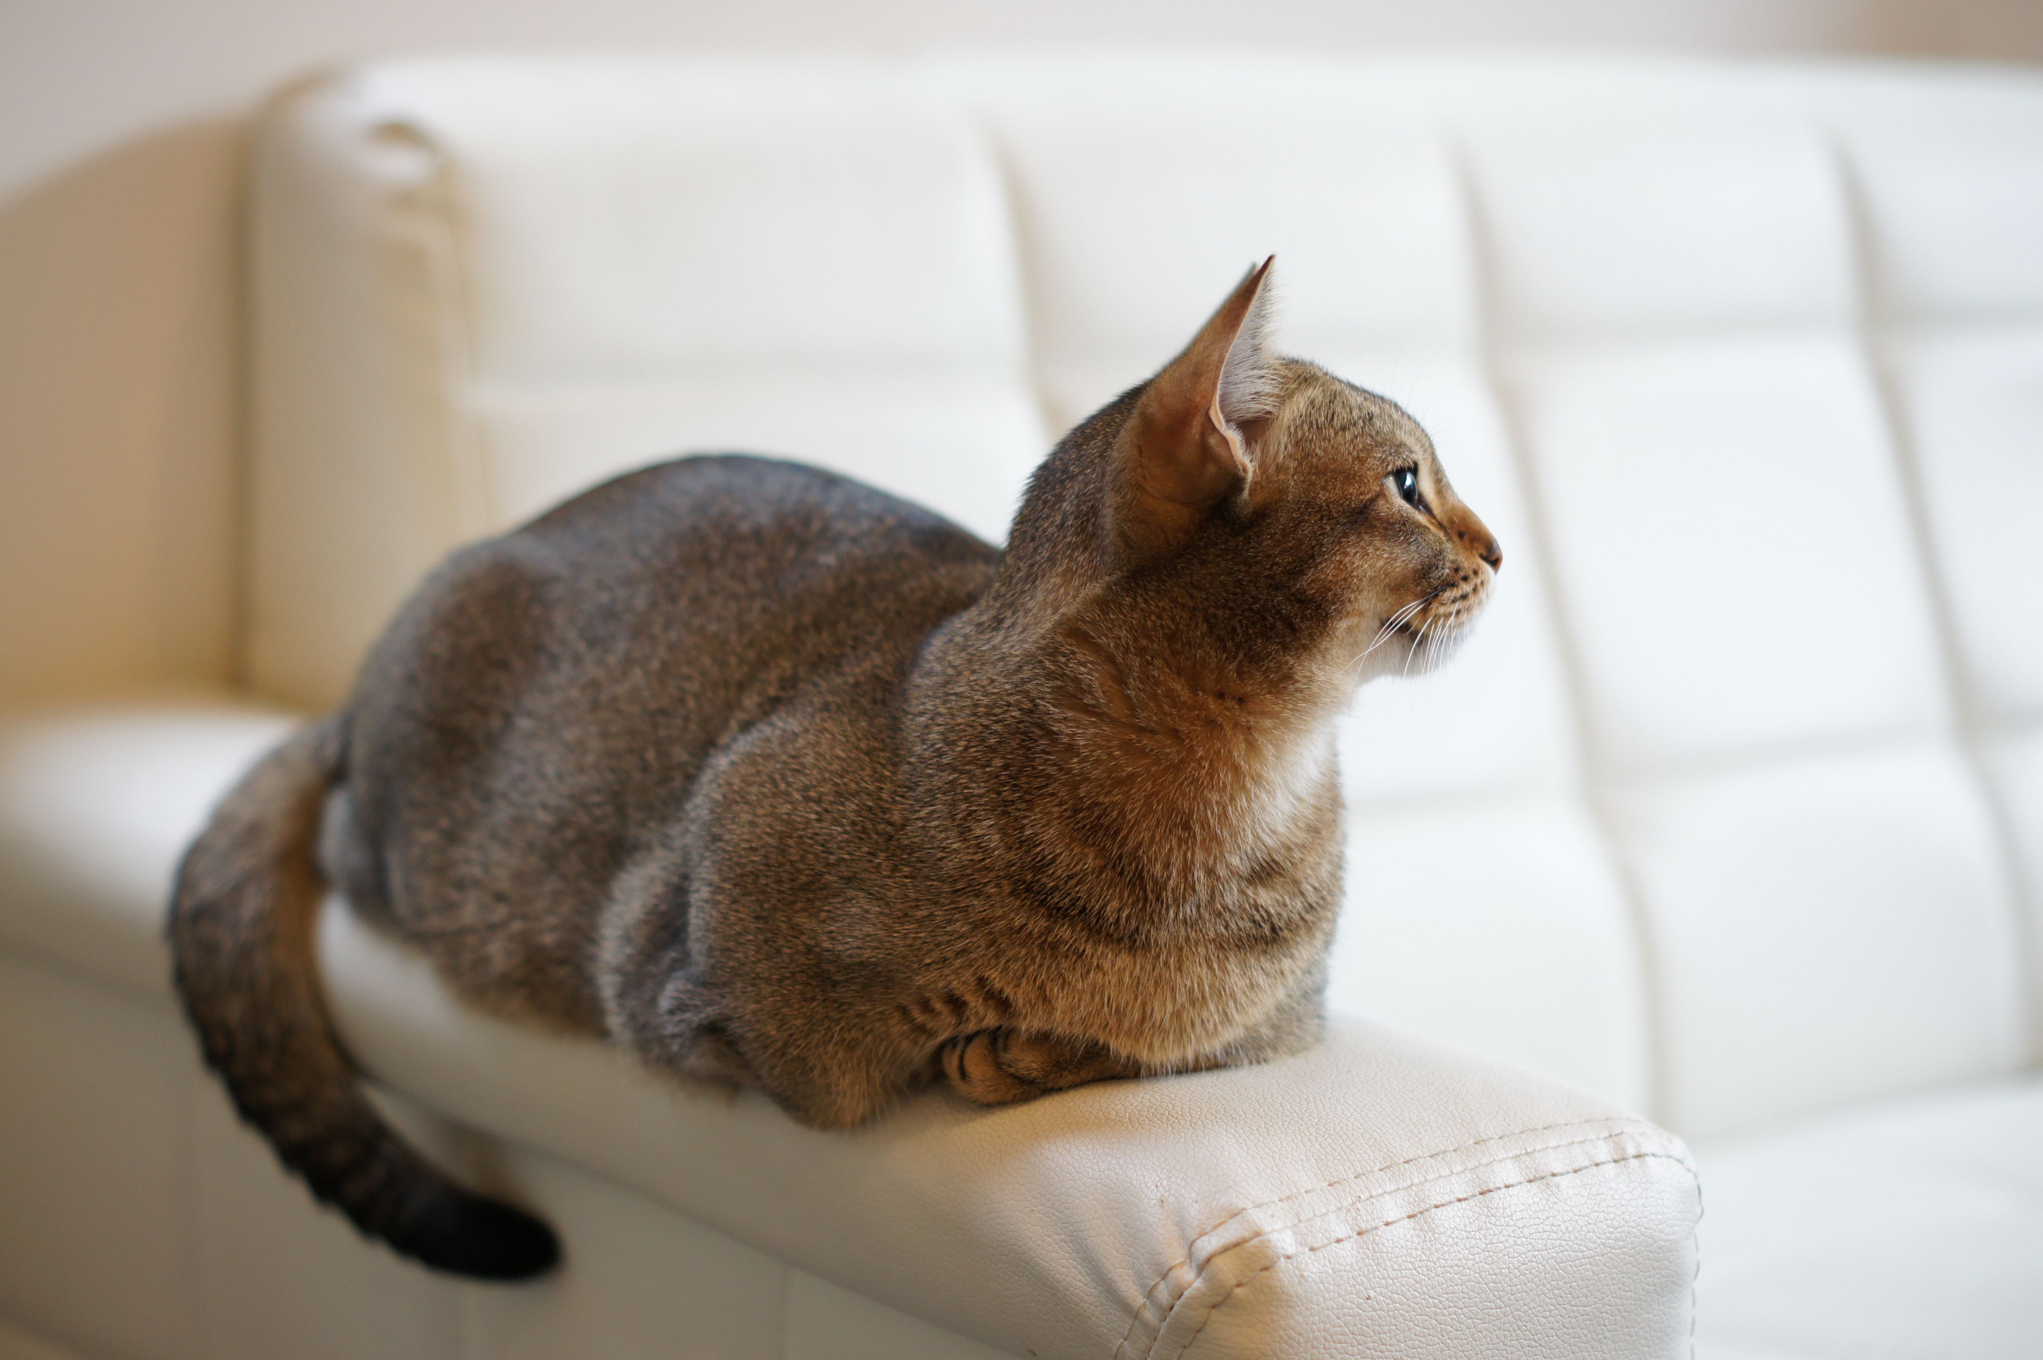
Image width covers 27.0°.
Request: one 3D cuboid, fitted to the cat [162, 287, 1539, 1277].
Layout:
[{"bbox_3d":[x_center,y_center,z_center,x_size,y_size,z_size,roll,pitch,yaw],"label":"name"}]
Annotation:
[{"bbox_3d":[-0.073,0.025,1.374,0.235,0.332,0.455,-6,10,-35],"label":"cat"}]

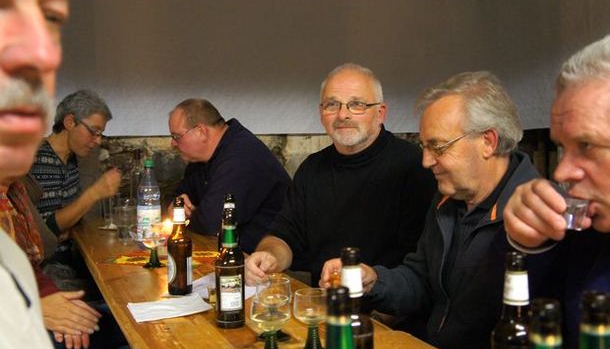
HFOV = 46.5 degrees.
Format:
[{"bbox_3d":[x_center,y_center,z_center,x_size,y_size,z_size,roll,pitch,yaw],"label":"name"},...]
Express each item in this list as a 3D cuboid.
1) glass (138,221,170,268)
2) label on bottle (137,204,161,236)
[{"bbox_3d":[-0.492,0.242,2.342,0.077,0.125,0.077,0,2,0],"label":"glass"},{"bbox_3d":[-0.588,0.166,2.684,0.086,0.128,0.075,0,2,-12],"label":"label on bottle"}]

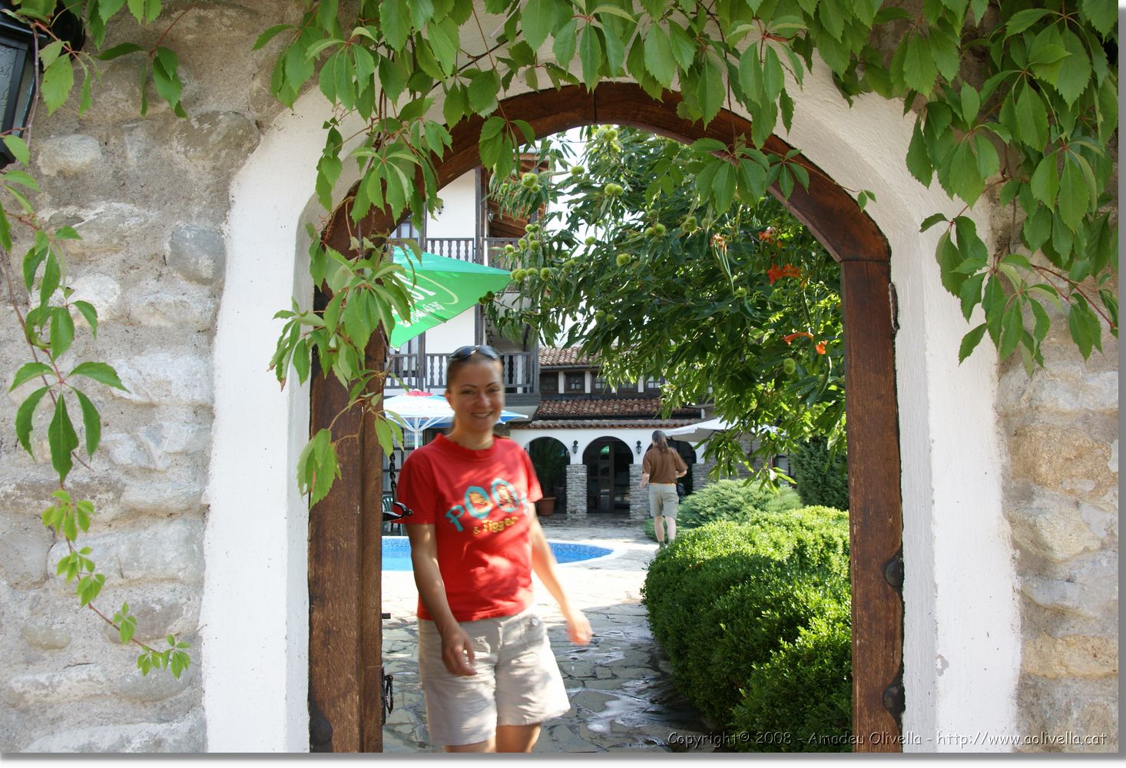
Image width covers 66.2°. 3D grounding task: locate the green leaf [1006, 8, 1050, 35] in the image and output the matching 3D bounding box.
[{"bbox_3d":[0.883,-0.689,1.641,0.086,0.051,0.045,0,-5,0],"label":"green leaf"}]

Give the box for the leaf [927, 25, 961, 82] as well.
[{"bbox_3d":[0.740,-0.643,1.680,0.058,0.121,0.024,-16,-11,-8],"label":"leaf"}]

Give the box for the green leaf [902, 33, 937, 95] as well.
[{"bbox_3d":[0.693,-0.622,1.680,0.063,0.128,0.024,-10,-11,0],"label":"green leaf"}]

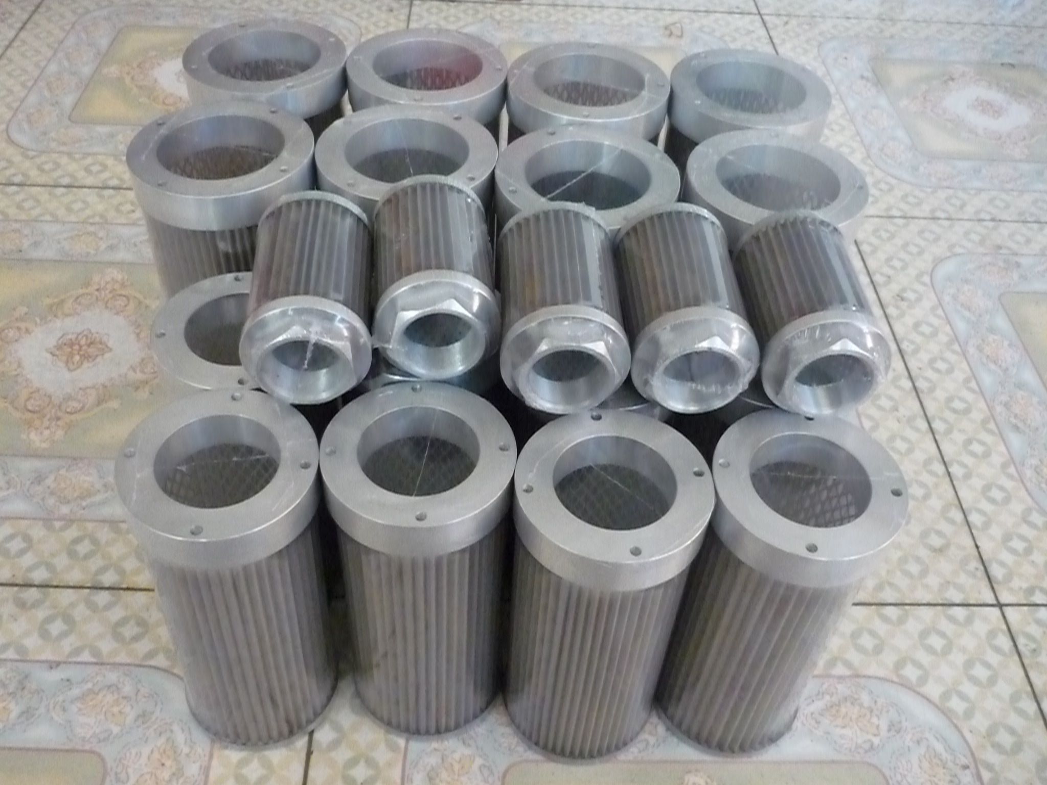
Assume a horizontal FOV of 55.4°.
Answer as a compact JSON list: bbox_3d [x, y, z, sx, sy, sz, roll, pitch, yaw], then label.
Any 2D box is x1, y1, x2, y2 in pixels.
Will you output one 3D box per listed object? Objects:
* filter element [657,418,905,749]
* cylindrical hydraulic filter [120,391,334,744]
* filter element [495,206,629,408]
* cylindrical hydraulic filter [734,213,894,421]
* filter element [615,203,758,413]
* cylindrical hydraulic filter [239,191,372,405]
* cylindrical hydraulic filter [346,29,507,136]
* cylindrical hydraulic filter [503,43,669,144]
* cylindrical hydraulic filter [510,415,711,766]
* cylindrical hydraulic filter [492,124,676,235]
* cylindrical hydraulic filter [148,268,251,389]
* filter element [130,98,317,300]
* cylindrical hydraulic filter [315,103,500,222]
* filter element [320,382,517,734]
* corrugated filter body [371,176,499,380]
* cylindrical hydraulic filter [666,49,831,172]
[{"bbox_3d":[0.148,0.125,0.618,0.105,0.224,0.105,2,45,-3],"label":"filter element"},{"bbox_3d":[-0.169,0.114,0.603,0.104,0.225,0.104,2,45,-3],"label":"cylindrical hydraulic filter"},{"bbox_3d":[0.021,-0.046,0.575,0.072,0.072,0.108,0,48,-5],"label":"filter element"},{"bbox_3d":[0.166,-0.045,0.580,0.070,0.070,0.114,2,46,-3],"label":"cylindrical hydraulic filter"},{"bbox_3d":[0.093,-0.047,0.576,0.070,0.070,0.114,1,46,-3],"label":"filter element"},{"bbox_3d":[-0.119,-0.052,0.565,0.070,0.070,0.114,-2,46,-6],"label":"cylindrical hydraulic filter"},{"bbox_3d":[-0.078,-0.145,0.832,0.118,0.275,0.118,2,45,-3],"label":"cylindrical hydraulic filter"},{"bbox_3d":[0.040,-0.130,0.824,0.117,0.278,0.117,2,45,-3],"label":"cylindrical hydraulic filter"},{"bbox_3d":[0.043,0.125,0.610,0.105,0.224,0.105,2,45,-3],"label":"cylindrical hydraulic filter"},{"bbox_3d":[0.033,-0.043,0.738,0.117,0.278,0.117,2,45,-3],"label":"cylindrical hydraulic filter"},{"bbox_3d":[-0.175,0.040,0.677,0.105,0.224,0.105,2,45,-3],"label":"cylindrical hydraulic filter"},{"bbox_3d":[-0.200,-0.060,0.736,0.117,0.278,0.117,2,45,-3],"label":"filter element"},{"bbox_3d":[-0.084,-0.062,0.749,0.118,0.275,0.118,2,45,-3],"label":"cylindrical hydraulic filter"},{"bbox_3d":[-0.061,0.110,0.615,0.104,0.225,0.104,2,45,-3],"label":"filter element"},{"bbox_3d":[-0.051,-0.065,0.581,0.071,0.071,0.109,-2,46,-7],"label":"corrugated filter body"},{"bbox_3d":[0.159,-0.127,0.830,0.117,0.278,0.117,2,45,-2],"label":"cylindrical hydraulic filter"}]

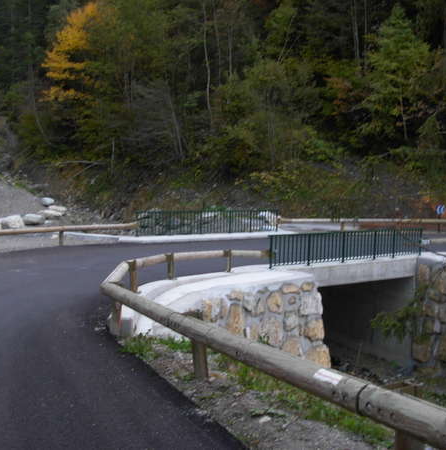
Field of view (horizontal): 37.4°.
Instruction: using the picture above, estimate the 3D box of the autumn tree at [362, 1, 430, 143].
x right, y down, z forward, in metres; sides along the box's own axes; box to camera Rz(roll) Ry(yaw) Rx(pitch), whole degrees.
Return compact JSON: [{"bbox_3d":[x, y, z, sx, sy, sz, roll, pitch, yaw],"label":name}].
[{"bbox_3d":[13.433,-11.730,51.000,5.300,10.700,5.200,0,2,0],"label":"autumn tree"}]

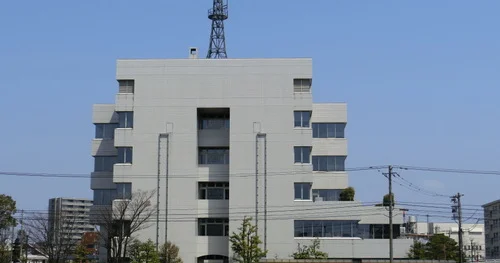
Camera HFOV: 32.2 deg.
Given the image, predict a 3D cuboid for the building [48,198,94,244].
[{"bbox_3d":[-94.917,56.890,459.204,19.000,40.602,17.000,7,-11,-33],"label":"building"}]

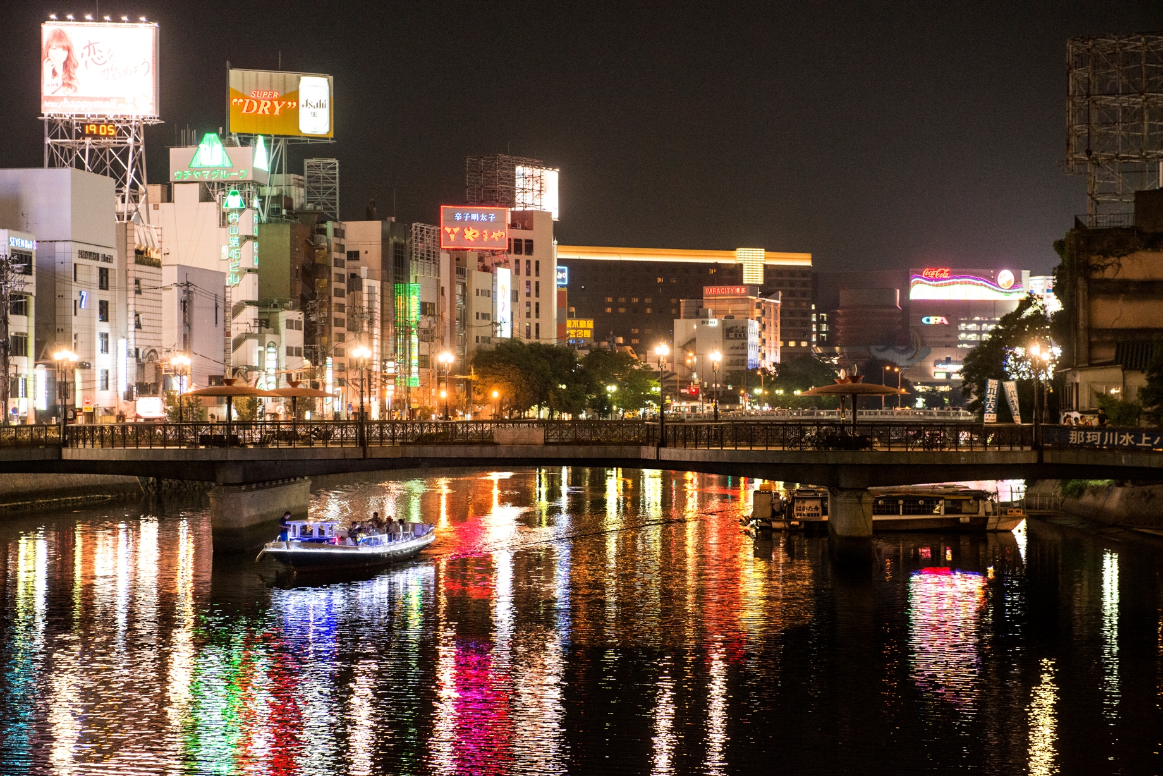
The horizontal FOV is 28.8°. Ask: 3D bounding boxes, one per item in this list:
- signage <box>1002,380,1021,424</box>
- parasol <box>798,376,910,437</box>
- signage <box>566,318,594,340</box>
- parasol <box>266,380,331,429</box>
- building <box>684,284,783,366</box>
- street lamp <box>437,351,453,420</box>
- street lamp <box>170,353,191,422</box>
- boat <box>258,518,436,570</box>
[{"bbox_3d":[17.652,0.577,92.700,0.600,1.800,0.100,-10,0,14],"label":"signage"},{"bbox_3d":[11.299,0.939,93.500,4.620,2.900,4.620,0,0,14],"label":"parasol"},{"bbox_3d":[-0.518,-11.055,430.100,6.000,4.400,0.500,0,0,-4],"label":"signage"},{"bbox_3d":[-15.463,1.286,121.994,4.800,3.260,4.800,0,0,14],"label":"parasol"},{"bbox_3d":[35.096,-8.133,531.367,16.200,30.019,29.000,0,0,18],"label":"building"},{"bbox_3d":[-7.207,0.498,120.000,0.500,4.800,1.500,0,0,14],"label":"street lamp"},{"bbox_3d":[-19.930,0.515,112.500,0.850,4.600,0.850,0,0,12],"label":"street lamp"},{"bbox_3d":[-7.880,5.543,79.459,6.300,1.750,2.100,0,-1,-33],"label":"boat"}]

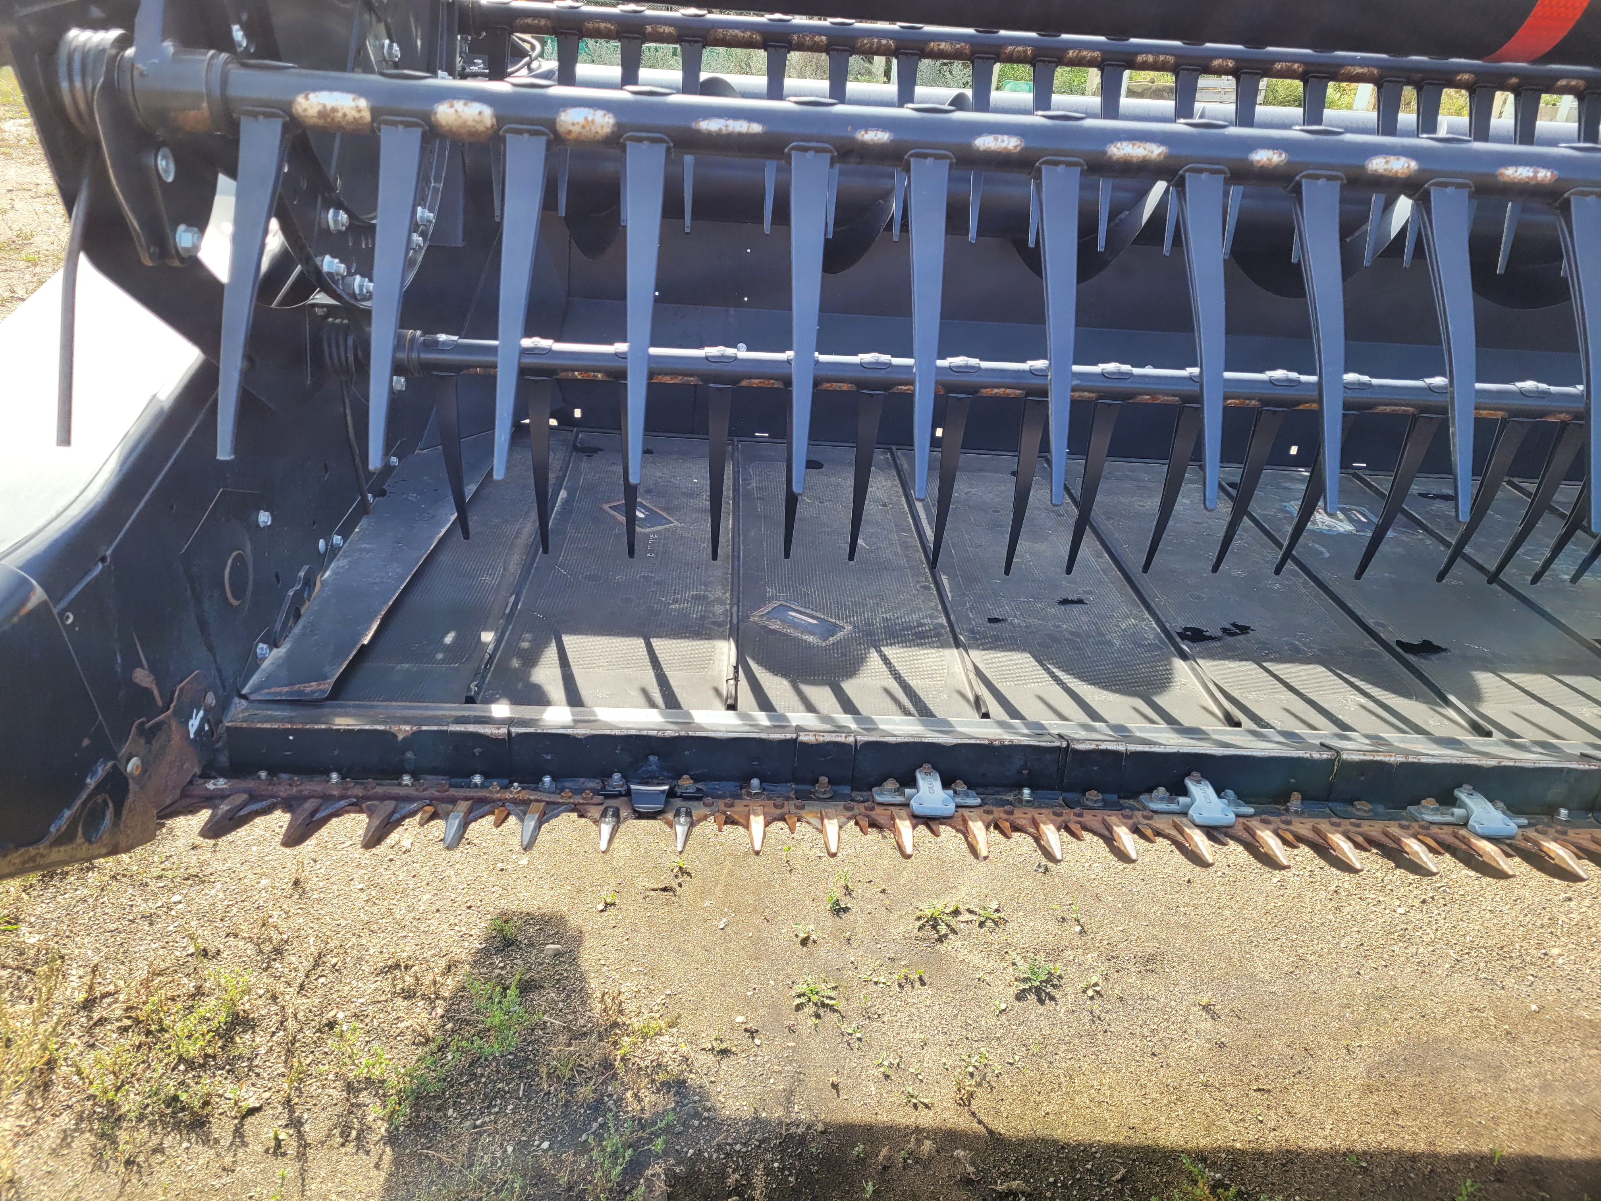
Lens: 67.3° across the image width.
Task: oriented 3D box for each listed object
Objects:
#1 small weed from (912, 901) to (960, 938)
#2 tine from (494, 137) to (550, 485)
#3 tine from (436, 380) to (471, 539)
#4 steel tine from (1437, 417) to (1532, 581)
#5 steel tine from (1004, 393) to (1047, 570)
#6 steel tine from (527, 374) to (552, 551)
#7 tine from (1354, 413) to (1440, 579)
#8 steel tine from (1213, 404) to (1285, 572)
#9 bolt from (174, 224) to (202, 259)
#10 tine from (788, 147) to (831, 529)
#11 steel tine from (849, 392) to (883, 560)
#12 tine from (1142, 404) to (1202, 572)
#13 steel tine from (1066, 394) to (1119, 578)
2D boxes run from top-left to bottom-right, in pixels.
[{"bbox_3d":[0.262,0.612,2.320,0.087,0.035,0.080,2,27,-3],"label":"small weed"},{"bbox_3d":[-0.209,-0.218,0.878,0.031,0.269,0.030,3,-8,-3],"label":"tine"},{"bbox_3d":[-0.442,-0.183,1.551,0.031,0.258,0.030,3,39,-4],"label":"tine"},{"bbox_3d":[0.894,-0.130,1.594,0.031,0.257,0.030,3,37,-3],"label":"steel tine"},{"bbox_3d":[0.292,-0.147,1.590,0.031,0.275,0.030,1,36,-2],"label":"steel tine"},{"bbox_3d":[-0.328,-0.168,1.532,0.031,0.261,0.030,4,36,-4],"label":"steel tine"},{"bbox_3d":[0.796,-0.137,1.617,0.031,0.266,0.030,2,38,-3],"label":"tine"},{"bbox_3d":[0.578,-0.142,1.578,0.031,0.256,0.030,3,37,-3],"label":"steel tine"},{"bbox_3d":[-0.490,-0.288,0.965,0.018,0.026,0.026,2,27,-3],"label":"bolt"},{"bbox_3d":[0.003,-0.206,0.891,0.031,0.266,0.030,2,-8,-3],"label":"tine"},{"bbox_3d":[0.078,-0.157,1.553,0.031,0.256,0.030,3,37,-3],"label":"steel tine"},{"bbox_3d":[0.478,-0.143,1.573,0.031,0.258,0.030,2,37,-3],"label":"tine"},{"bbox_3d":[0.383,-0.147,1.595,0.031,0.272,0.030,2,37,-3],"label":"steel tine"}]

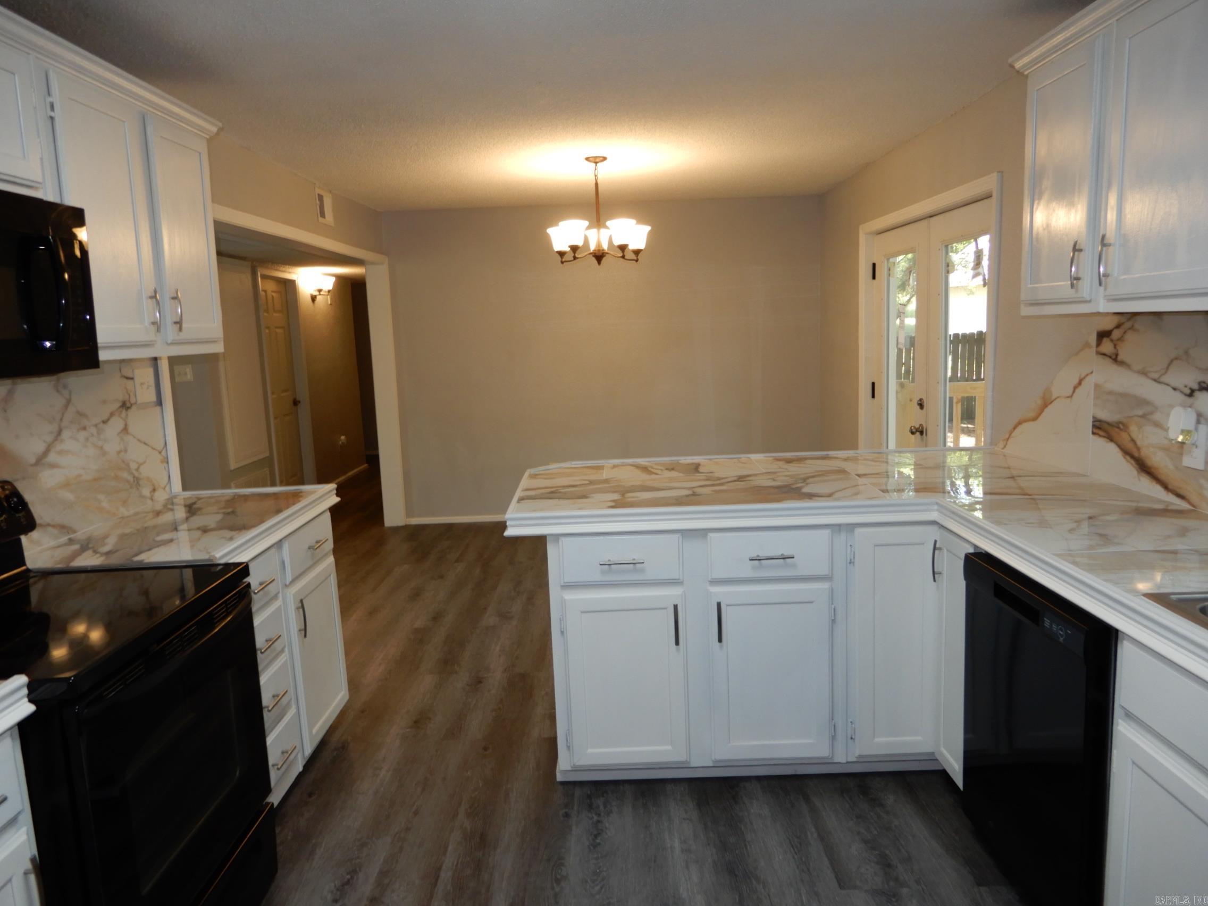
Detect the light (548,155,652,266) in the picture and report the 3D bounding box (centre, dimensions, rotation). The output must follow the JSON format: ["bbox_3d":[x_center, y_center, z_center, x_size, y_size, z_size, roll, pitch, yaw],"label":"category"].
[{"bbox_3d":[-0.034,-1.349,4.711,0.595,0.581,0.580,-2,9,0],"label":"light"}]

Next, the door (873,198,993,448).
[{"bbox_3d":[1.773,-0.245,4.571,0.060,2.030,1.830,-2,9,0],"label":"door"}]

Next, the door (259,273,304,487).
[{"bbox_3d":[-2.862,-0.502,7.375,0.050,2.030,0.780,-2,9,0],"label":"door"}]

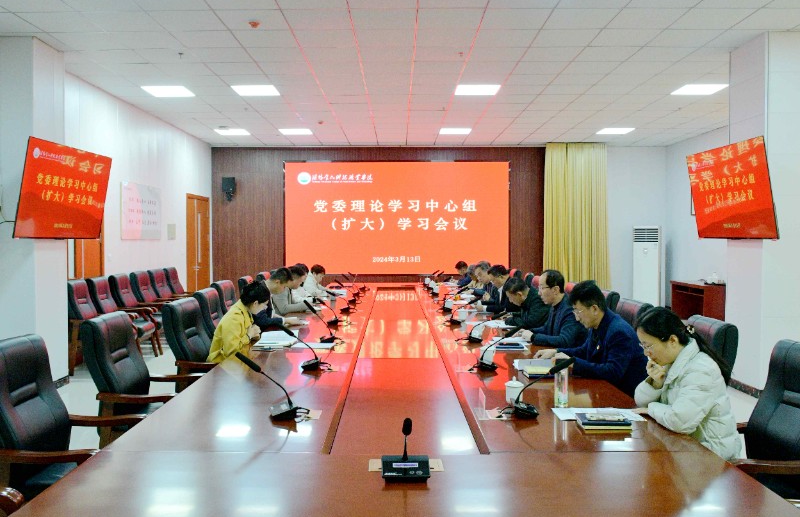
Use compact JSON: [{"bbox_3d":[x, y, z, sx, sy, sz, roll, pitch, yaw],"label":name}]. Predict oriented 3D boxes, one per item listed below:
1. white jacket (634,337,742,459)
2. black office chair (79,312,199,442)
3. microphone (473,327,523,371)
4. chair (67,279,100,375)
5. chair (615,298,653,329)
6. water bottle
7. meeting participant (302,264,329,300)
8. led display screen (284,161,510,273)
[{"bbox_3d":[1.352,0.679,2.816,0.460,0.640,0.530,0,2,0],"label":"white jacket"},{"bbox_3d":[-1.604,0.923,3.910,0.700,1.080,0.610,0,2,0],"label":"black office chair"},{"bbox_3d":[0.558,0.514,3.422,0.290,0.230,0.140,0,2,0],"label":"microphone"},{"bbox_3d":[-3.540,0.797,7.140,0.700,1.100,0.610,0,1,0],"label":"chair"},{"bbox_3d":[1.508,0.870,4.614,0.720,1.080,0.620,0,2,0],"label":"chair"},{"bbox_3d":[0.764,0.592,2.840,0.065,0.215,0.065,0,1,0],"label":"water bottle"},{"bbox_3d":[-1.302,0.684,9.126,0.680,1.210,0.480,0,2,0],"label":"meeting participant"},{"bbox_3d":[-0.045,-0.877,12.728,4.800,2.400,0.100,0,2,0],"label":"led display screen"}]

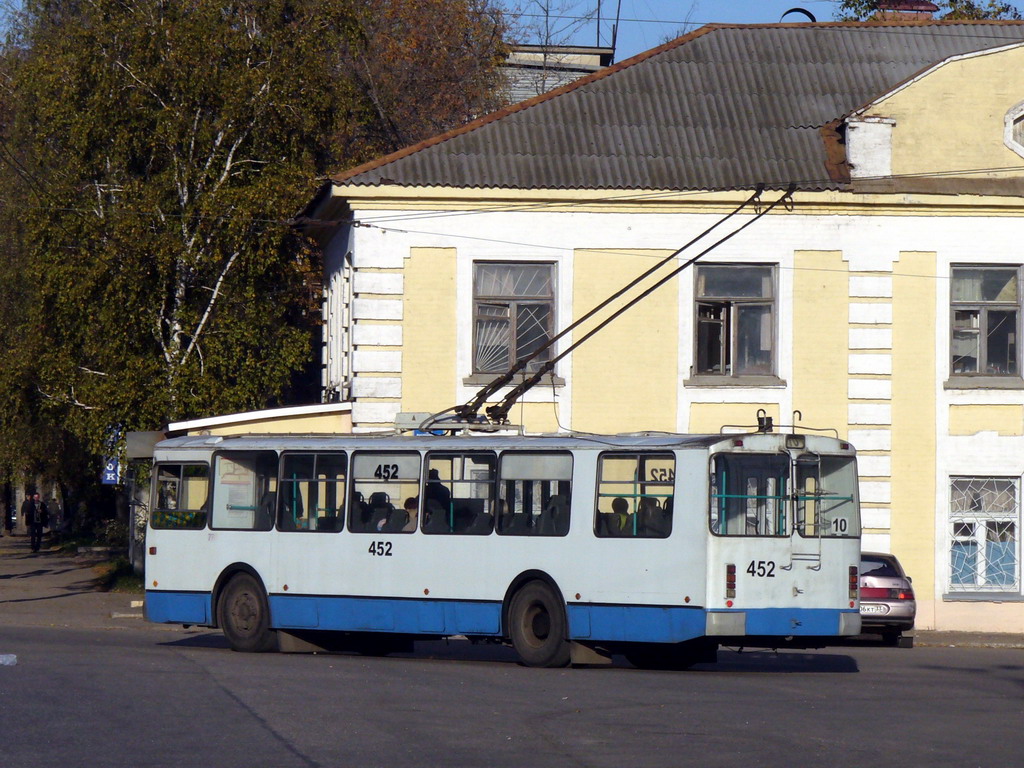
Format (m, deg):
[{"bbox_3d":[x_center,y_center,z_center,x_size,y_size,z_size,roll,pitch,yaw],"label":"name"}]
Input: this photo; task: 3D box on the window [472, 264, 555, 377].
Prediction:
[{"bbox_3d":[0.023,-1.014,71.927,1.280,1.740,0.150,0,-1,-6],"label":"window"}]

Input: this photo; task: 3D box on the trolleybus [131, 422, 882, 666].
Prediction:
[{"bbox_3d":[-0.414,2.188,62.524,2.540,3.070,11.700,3,-3,-42],"label":"trolleybus"}]

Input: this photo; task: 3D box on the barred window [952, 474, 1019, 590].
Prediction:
[{"bbox_3d":[7.380,2.356,72.698,1.120,1.820,0.150,0,-1,-6],"label":"barred window"}]

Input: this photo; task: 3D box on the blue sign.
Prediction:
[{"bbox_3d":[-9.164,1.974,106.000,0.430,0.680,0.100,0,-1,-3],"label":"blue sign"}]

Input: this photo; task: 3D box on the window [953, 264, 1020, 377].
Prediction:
[{"bbox_3d":[7.412,-0.978,72.701,1.110,1.720,0.150,0,-1,-6],"label":"window"}]

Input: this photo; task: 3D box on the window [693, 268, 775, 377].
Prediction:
[{"bbox_3d":[3.463,-0.988,72.287,1.250,1.740,0.150,0,-1,-6],"label":"window"}]

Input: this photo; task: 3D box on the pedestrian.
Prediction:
[{"bbox_3d":[-13.924,4.056,136.000,0.540,1.740,0.350,0,-1,-2],"label":"pedestrian"}]

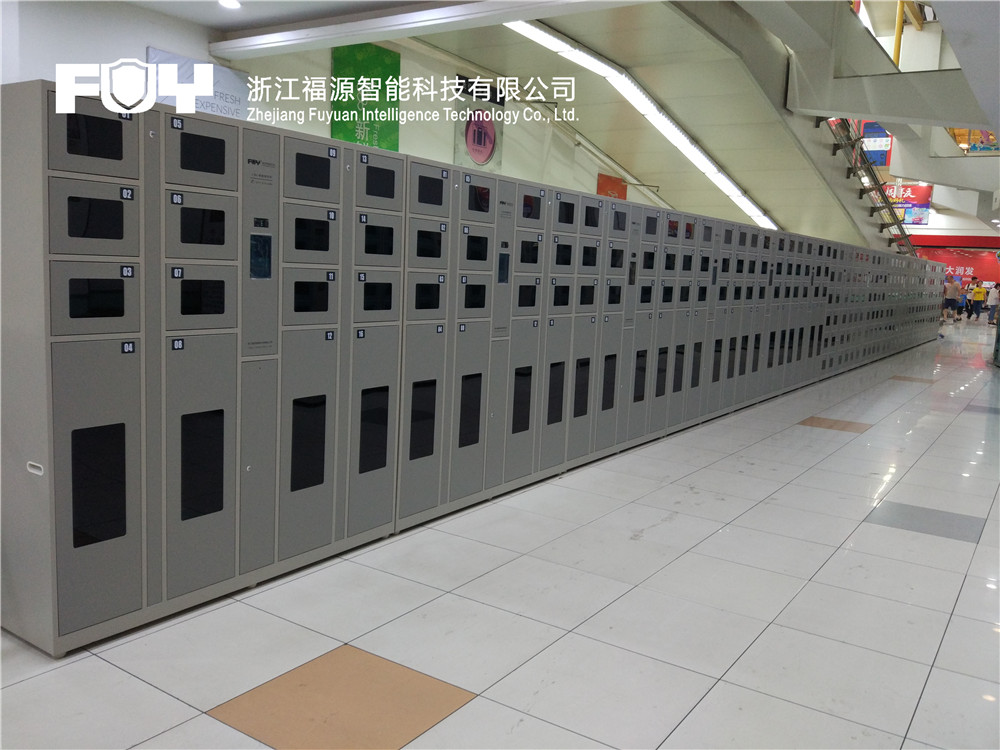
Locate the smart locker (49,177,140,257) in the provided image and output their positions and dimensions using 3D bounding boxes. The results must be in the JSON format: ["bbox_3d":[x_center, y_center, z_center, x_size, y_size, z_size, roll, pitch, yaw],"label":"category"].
[{"bbox_3d":[-1.379,-0.528,2.740,0.040,0.245,0.308,8,9,34],"label":"smart locker"}]

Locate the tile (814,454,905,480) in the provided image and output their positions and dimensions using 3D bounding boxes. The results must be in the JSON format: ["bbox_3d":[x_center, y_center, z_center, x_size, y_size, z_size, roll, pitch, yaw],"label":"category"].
[{"bbox_3d":[2.746,0.712,6.143,0.600,0.012,0.600,7,9,34],"label":"tile"}]

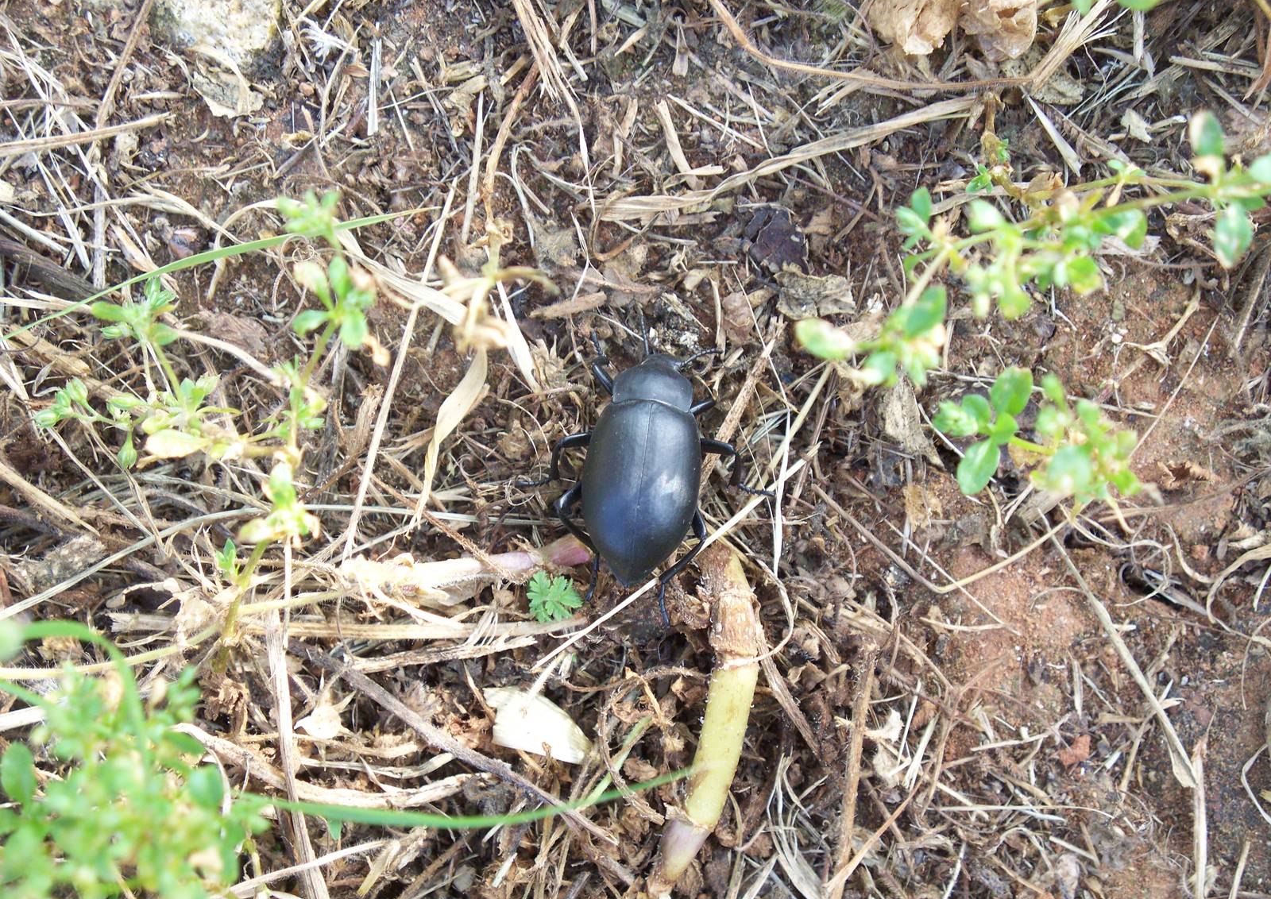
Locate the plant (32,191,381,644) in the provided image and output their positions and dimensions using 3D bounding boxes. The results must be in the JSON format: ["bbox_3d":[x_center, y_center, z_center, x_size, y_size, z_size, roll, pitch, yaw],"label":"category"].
[{"bbox_3d":[-0.045,-0.003,0.309,0.035,0.028,0.045,-3,70,-1],"label":"plant"}]

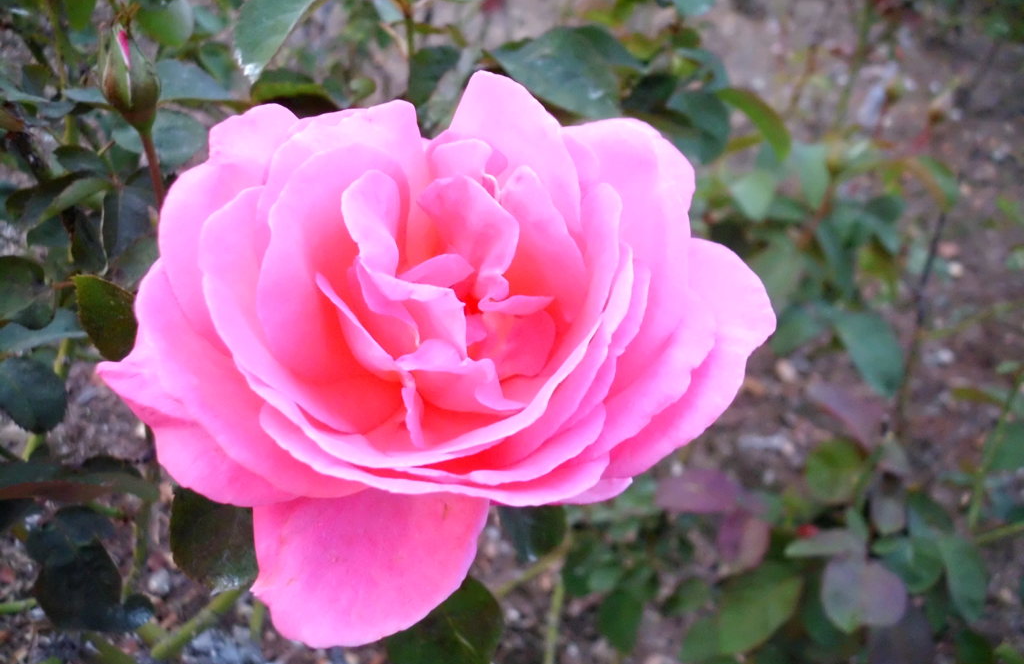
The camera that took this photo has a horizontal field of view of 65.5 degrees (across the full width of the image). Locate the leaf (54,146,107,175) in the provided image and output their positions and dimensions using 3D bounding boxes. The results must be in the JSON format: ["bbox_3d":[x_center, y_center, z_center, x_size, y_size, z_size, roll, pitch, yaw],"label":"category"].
[{"bbox_3d":[-0.157,-0.062,0.290,0.021,0.006,0.015,1,41,10],"label":"leaf"}]

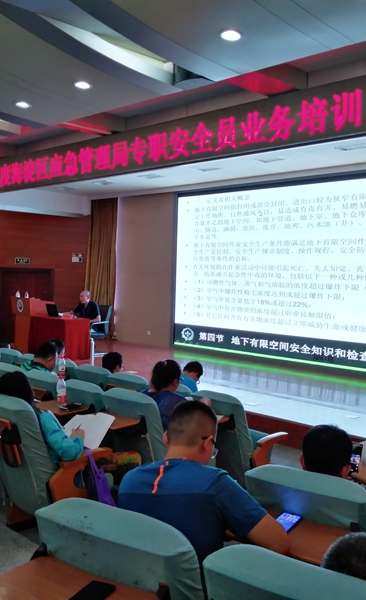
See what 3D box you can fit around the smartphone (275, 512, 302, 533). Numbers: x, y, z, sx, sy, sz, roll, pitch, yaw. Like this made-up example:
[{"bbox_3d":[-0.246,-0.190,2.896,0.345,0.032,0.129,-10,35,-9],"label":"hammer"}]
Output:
[{"bbox_3d":[0.386,0.833,2.255,0.076,0.009,0.157,3,3,35],"label":"smartphone"}]

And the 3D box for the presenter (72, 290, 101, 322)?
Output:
[{"bbox_3d":[-1.910,0.468,11.650,0.800,1.300,0.580,0,3,-38],"label":"presenter"}]

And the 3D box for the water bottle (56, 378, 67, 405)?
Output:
[{"bbox_3d":[-0.929,0.696,4.586,0.066,0.232,0.066,2,2,0],"label":"water bottle"}]

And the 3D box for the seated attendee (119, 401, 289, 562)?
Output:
[{"bbox_3d":[0.074,0.954,2.063,0.560,1.220,0.820,3,3,30],"label":"seated attendee"}]

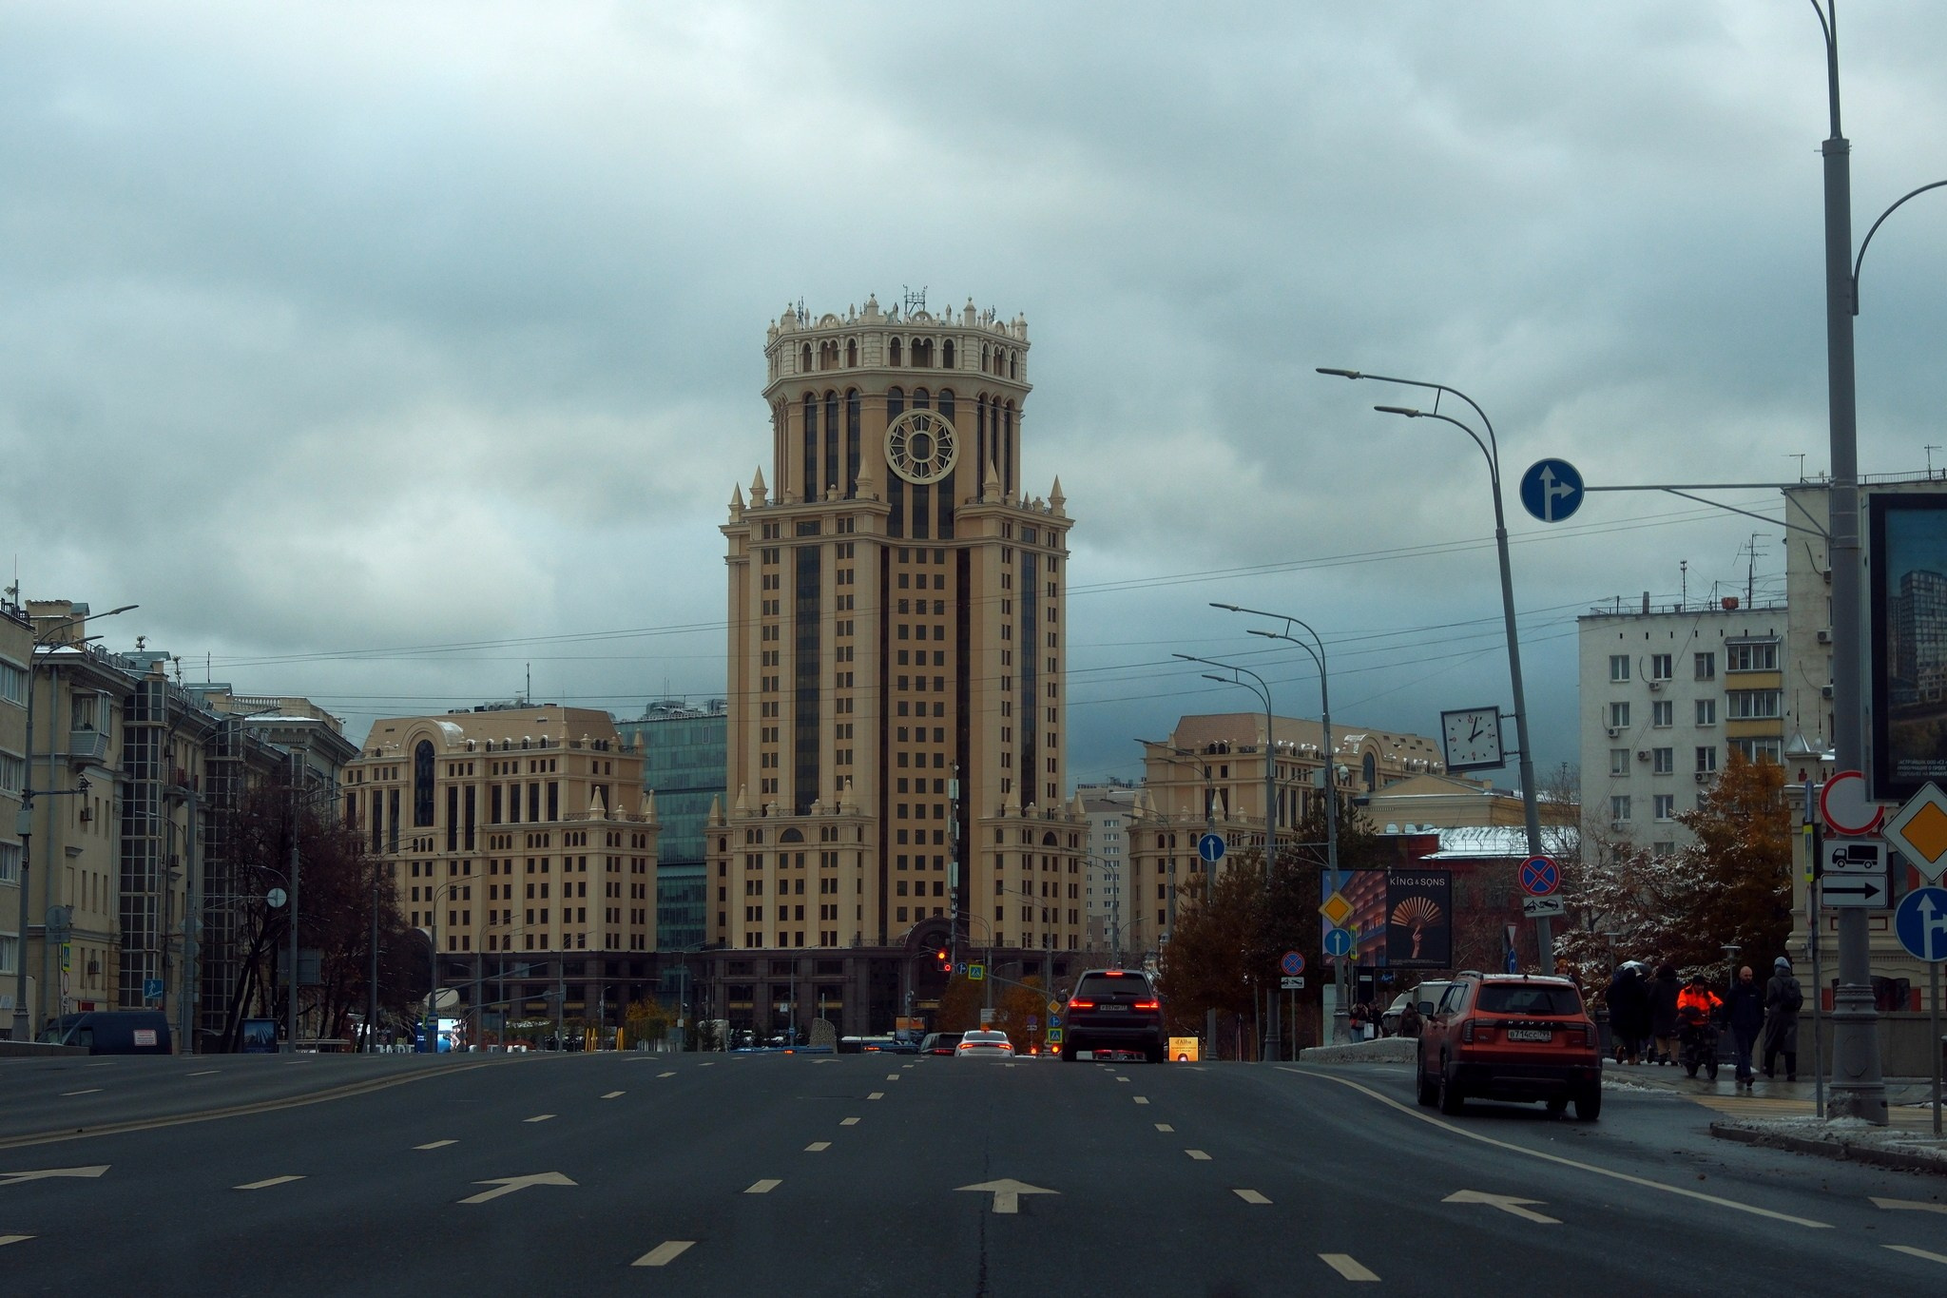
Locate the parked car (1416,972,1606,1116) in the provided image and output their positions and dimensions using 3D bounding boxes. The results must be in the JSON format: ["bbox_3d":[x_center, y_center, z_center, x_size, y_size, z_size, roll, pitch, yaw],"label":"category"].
[{"bbox_3d":[6.659,4.936,50.812,1.860,1.750,4.550,2,-5,1],"label":"parked car"}]

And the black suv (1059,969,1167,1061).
[{"bbox_3d":[2.757,7.330,81.364,2.000,1.800,5.000,0,-5,1],"label":"black suv"}]

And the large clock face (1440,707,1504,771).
[{"bbox_3d":[8.500,1.527,69.000,0.980,0.980,0.280,-7,-2,15],"label":"large clock face"}]

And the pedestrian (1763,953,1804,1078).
[{"bbox_3d":[11.982,5.470,60.000,0.580,1.830,0.500,1,-5,-10],"label":"pedestrian"}]

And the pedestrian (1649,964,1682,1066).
[{"bbox_3d":[12.214,6.465,71.500,0.620,1.770,0.480,-1,-5,8],"label":"pedestrian"}]

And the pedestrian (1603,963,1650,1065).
[{"bbox_3d":[11.597,6.537,72.000,0.720,1.730,0.600,-1,-5,8],"label":"pedestrian"}]

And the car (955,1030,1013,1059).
[{"bbox_3d":[0.363,12.911,129.421,1.860,1.450,4.800,0,-6,0],"label":"car"}]

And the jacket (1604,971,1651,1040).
[{"bbox_3d":[11.611,6.307,72.000,0.720,1.180,0.500,-1,-5,8],"label":"jacket"}]

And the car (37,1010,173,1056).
[{"bbox_3d":[-32.907,14.840,151.157,5.700,2.550,2.050,5,-6,-44],"label":"car"}]

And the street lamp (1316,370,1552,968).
[{"bbox_3d":[7.973,1.135,69.377,3.050,12.300,0.500,-7,-3,3],"label":"street lamp"}]

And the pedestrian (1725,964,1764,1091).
[{"bbox_3d":[10.933,5.372,57.500,0.550,1.760,0.420,1,-5,-6],"label":"pedestrian"}]

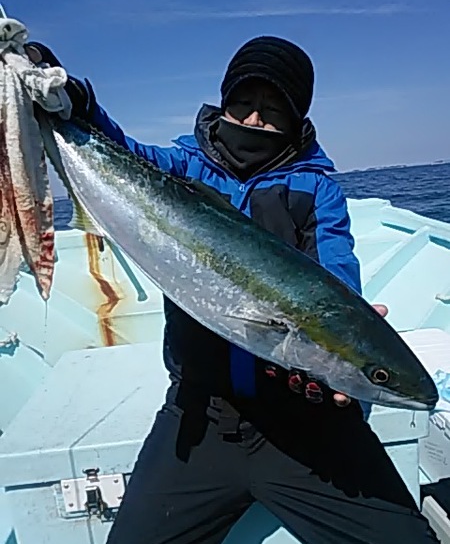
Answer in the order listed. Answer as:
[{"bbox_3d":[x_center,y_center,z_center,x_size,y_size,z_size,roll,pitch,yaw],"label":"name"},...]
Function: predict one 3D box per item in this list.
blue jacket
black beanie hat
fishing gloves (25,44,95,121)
[{"bbox_3d":[0.025,-0.015,1.000,0.520,0.660,0.460,4,11,14],"label":"blue jacket"},{"bbox_3d":[0.096,-0.434,1.090,0.205,0.190,0.235,7,14,6],"label":"black beanie hat"},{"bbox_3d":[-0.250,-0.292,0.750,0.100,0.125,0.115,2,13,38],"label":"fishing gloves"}]

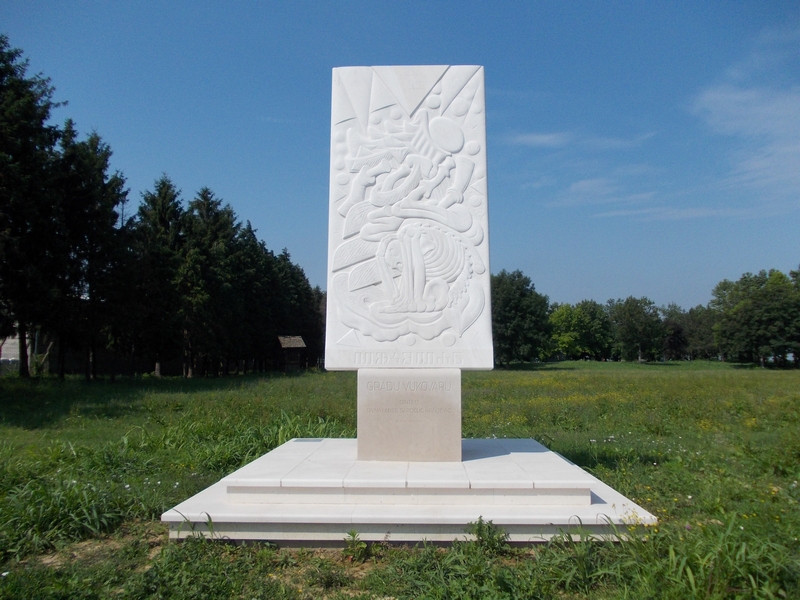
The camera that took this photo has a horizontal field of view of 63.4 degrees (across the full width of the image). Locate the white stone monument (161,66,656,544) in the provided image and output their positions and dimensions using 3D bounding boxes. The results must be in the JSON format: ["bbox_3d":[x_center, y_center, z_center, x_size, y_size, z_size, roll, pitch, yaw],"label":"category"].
[{"bbox_3d":[0.113,-0.205,8.059,4.330,5.200,4.370,0,-6,2],"label":"white stone monument"}]

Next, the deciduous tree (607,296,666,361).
[{"bbox_3d":[42.968,5.323,117.416,10.580,11.980,10.580,-2,-6,20],"label":"deciduous tree"}]

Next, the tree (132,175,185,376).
[{"bbox_3d":[-20.492,-2.140,54.164,4.640,17.140,4.640,2,-6,-21],"label":"tree"}]

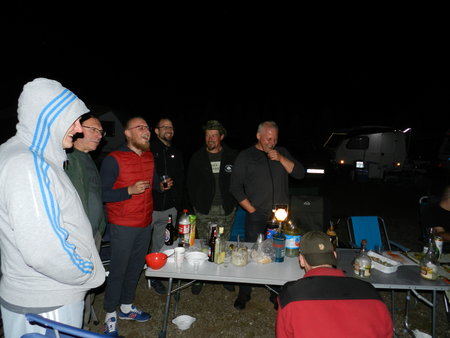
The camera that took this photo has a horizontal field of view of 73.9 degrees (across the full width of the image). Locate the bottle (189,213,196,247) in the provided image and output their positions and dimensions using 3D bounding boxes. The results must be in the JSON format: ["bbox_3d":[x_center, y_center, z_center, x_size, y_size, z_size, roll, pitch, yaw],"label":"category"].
[{"bbox_3d":[-0.286,0.543,2.648,0.069,0.271,0.069,0,5,0],"label":"bottle"}]

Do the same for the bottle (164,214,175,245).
[{"bbox_3d":[-0.485,0.533,2.606,0.073,0.258,0.073,1,6,0],"label":"bottle"}]

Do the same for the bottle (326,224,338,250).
[{"bbox_3d":[0.916,0.579,2.550,0.085,0.250,0.085,1,6,0],"label":"bottle"}]

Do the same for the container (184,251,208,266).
[{"bbox_3d":[-0.208,0.683,2.257,0.174,0.057,0.174,0,5,0],"label":"container"}]

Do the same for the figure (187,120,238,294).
[{"bbox_3d":[-0.128,0.388,3.167,0.552,1.783,0.355,0,5,-3],"label":"figure"}]

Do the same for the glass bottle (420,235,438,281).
[{"bbox_3d":[1.446,0.625,2.098,0.107,0.285,0.107,6,8,34],"label":"glass bottle"}]

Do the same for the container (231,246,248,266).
[{"bbox_3d":[0.113,0.657,2.254,0.128,0.108,0.128,0,5,0],"label":"container"}]

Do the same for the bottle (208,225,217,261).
[{"bbox_3d":[-0.098,0.575,2.284,0.064,0.265,0.064,1,6,0],"label":"bottle"}]

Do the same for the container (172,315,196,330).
[{"bbox_3d":[-0.358,1.351,2.646,0.190,0.070,0.165,1,6,0],"label":"container"}]

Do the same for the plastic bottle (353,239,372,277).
[{"bbox_3d":[0.948,0.607,2.058,0.108,0.241,0.108,0,5,0],"label":"plastic bottle"}]

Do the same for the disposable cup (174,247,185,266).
[{"bbox_3d":[-0.337,0.656,2.245,0.079,0.106,0.079,0,5,0],"label":"disposable cup"}]

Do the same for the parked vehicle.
[{"bbox_3d":[6.300,-0.830,13.900,3.700,2.500,2.100,1,5,17],"label":"parked vehicle"}]

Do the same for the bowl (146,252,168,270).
[{"bbox_3d":[-0.490,0.674,2.164,0.156,0.084,0.156,0,5,0],"label":"bowl"}]

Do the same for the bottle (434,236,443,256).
[{"bbox_3d":[1.772,0.647,2.471,0.062,0.175,0.062,6,8,35],"label":"bottle"}]

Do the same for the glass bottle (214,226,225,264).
[{"bbox_3d":[-0.035,0.575,2.261,0.079,0.266,0.079,0,5,0],"label":"glass bottle"}]

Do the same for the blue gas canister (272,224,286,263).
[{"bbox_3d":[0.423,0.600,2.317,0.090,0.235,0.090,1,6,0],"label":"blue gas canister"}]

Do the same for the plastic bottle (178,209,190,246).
[{"bbox_3d":[-0.349,0.510,2.576,0.098,0.318,0.098,1,6,0],"label":"plastic bottle"}]

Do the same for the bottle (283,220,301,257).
[{"bbox_3d":[0.555,0.565,2.429,0.120,0.285,0.120,1,6,0],"label":"bottle"}]

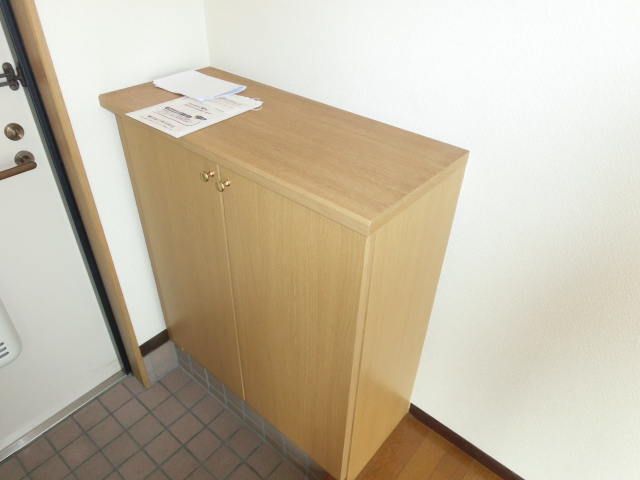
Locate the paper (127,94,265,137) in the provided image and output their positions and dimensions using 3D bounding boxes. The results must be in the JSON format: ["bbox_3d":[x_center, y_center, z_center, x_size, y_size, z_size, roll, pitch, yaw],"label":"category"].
[{"bbox_3d":[-0.306,-0.332,1.157,0.205,0.009,0.282,26,43,29],"label":"paper"}]

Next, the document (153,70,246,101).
[{"bbox_3d":[-0.336,-0.434,1.290,0.230,0.015,0.148,28,44,31],"label":"document"}]

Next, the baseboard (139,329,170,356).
[{"bbox_3d":[-0.622,0.395,1.762,0.012,0.061,0.122,28,44,31],"label":"baseboard"}]

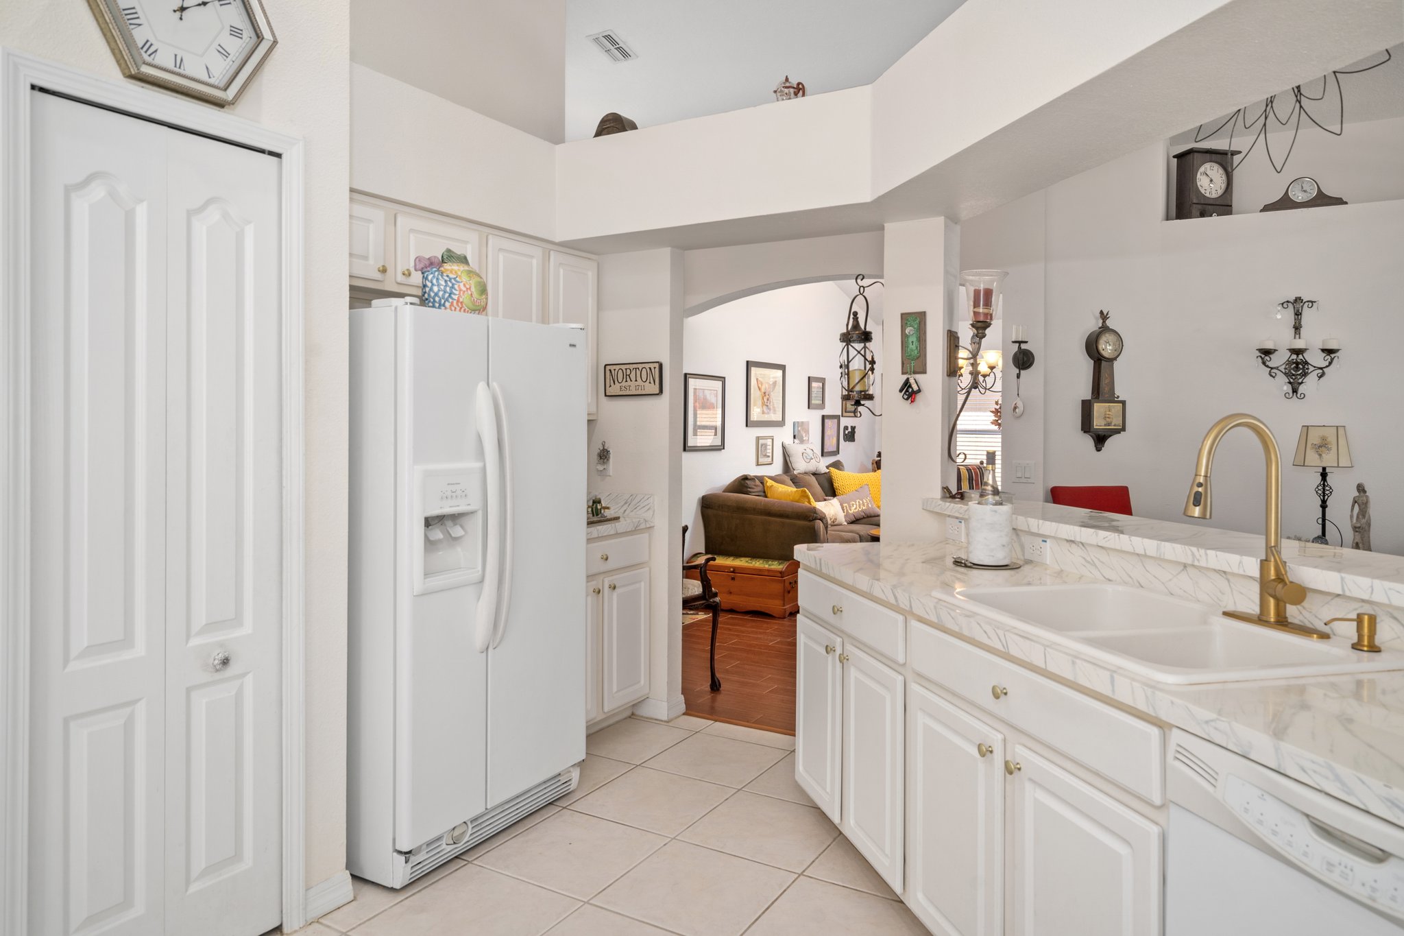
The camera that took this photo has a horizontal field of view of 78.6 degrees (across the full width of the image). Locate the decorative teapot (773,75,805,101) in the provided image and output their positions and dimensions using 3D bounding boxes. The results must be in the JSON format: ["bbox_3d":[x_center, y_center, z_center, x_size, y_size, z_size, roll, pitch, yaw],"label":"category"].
[{"bbox_3d":[0.338,-1.431,3.281,0.140,0.140,0.095,2,2,23],"label":"decorative teapot"}]

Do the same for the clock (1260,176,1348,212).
[{"bbox_3d":[3.026,-1.373,4.313,0.365,0.179,0.100,2,3,31],"label":"clock"}]

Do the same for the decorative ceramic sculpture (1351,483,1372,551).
[{"bbox_3d":[3.054,0.234,3.971,0.095,0.325,0.085,2,3,34],"label":"decorative ceramic sculpture"}]

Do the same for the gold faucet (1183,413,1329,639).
[{"bbox_3d":[1.129,0.113,1.810,0.270,0.455,0.256,0,2,-15],"label":"gold faucet"}]

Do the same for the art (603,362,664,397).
[{"bbox_3d":[-0.319,-0.414,4.014,0.300,0.153,0.035,2,3,31],"label":"art"}]

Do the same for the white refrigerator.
[{"bbox_3d":[-0.944,0.343,2.944,0.850,1.700,0.830,2,2,30],"label":"white refrigerator"}]

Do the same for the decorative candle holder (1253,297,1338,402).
[{"bbox_3d":[2.904,-0.585,4.185,0.338,0.498,0.170,2,3,31],"label":"decorative candle holder"}]

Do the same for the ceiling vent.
[{"bbox_3d":[-0.568,-2.679,5.455,0.192,0.025,0.295,2,-11,31],"label":"ceiling vent"}]

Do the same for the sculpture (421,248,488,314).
[{"bbox_3d":[-0.827,-0.598,2.845,0.240,0.255,0.165,-1,2,-40],"label":"sculpture"}]

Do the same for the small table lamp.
[{"bbox_3d":[2.913,0.100,4.028,0.224,0.593,0.190,2,3,31],"label":"small table lamp"}]

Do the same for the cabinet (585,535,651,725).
[{"bbox_3d":[-0.682,0.712,3.843,0.630,0.860,0.760,2,2,30],"label":"cabinet"}]

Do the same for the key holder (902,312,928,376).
[{"bbox_3d":[0.801,-0.475,3.263,0.097,0.238,0.045,2,2,30],"label":"key holder"}]

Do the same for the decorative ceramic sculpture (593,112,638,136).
[{"bbox_3d":[-0.360,-1.451,3.692,0.215,0.130,0.110,2,2,30],"label":"decorative ceramic sculpture"}]

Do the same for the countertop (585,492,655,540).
[{"bbox_3d":[-0.698,0.209,3.819,0.635,0.150,0.770,2,3,31],"label":"countertop"}]

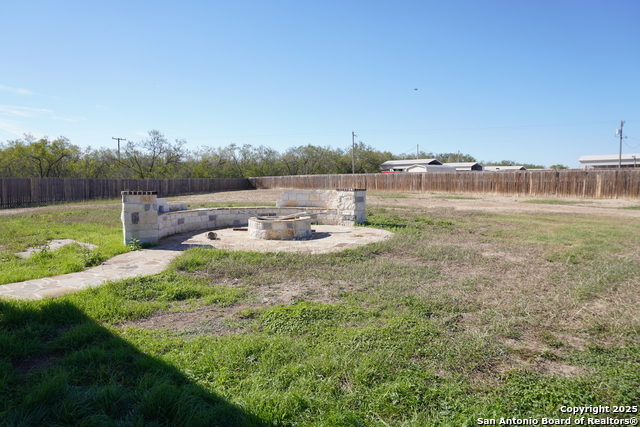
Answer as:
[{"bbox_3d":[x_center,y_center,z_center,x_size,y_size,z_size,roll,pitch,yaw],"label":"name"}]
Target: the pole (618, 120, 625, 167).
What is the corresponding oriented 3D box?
[{"bbox_3d":[46.557,-9.367,65.622,0.350,9.790,0.350,0,4,0],"label":"pole"}]

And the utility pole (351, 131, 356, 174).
[{"bbox_3d":[5.967,-9.597,75.617,0.350,9.930,0.350,0,4,0],"label":"utility pole"}]

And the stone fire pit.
[{"bbox_3d":[-1.018,0.354,10.980,1.620,0.460,1.620,0,4,0],"label":"stone fire pit"}]

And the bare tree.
[{"bbox_3d":[-22.509,-6.888,56.679,9.200,8.320,8.500,0,4,0],"label":"bare tree"}]

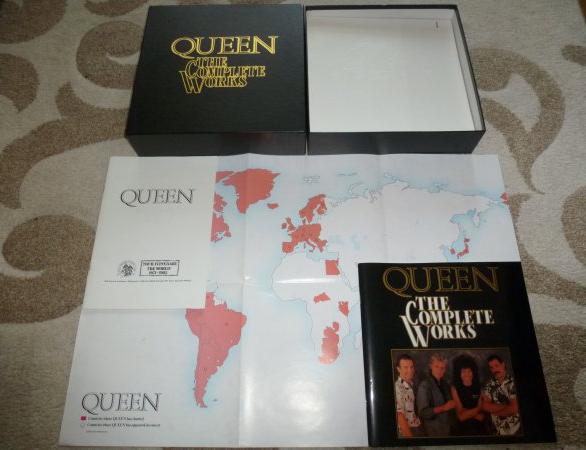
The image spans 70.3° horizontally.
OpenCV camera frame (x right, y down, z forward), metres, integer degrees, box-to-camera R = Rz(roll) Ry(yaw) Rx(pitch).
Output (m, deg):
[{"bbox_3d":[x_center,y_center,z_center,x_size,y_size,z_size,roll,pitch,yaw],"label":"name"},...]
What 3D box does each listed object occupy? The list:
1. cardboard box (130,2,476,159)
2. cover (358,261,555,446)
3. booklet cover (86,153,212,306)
[{"bbox_3d":[0.022,-0.301,0.846,0.650,0.072,0.326,-1,67,0],"label":"cardboard box"},{"bbox_3d":[0.254,0.194,0.670,0.279,0.008,0.281,0,67,0],"label":"cover"},{"bbox_3d":[-0.251,0.003,0.754,0.207,0.006,0.297,0,67,0],"label":"booklet cover"}]

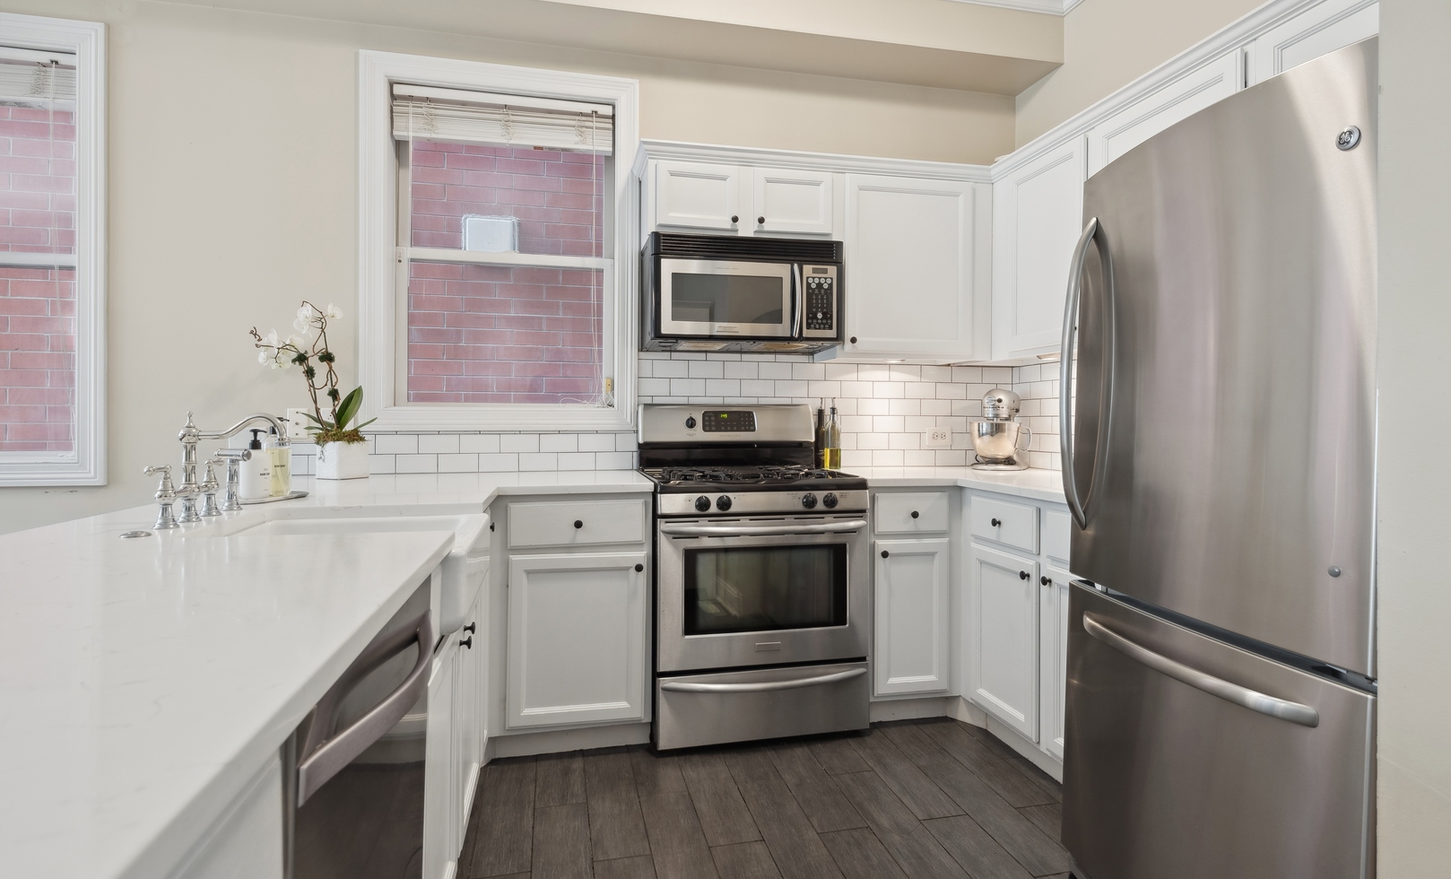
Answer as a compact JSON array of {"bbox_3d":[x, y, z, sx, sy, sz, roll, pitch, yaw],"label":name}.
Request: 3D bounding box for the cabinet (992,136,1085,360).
[{"bbox_3d":[1.329,-0.702,2.957,0.335,0.740,0.570,0,1,-13],"label":"cabinet"}]

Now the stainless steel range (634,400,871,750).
[{"bbox_3d":[0.083,0.453,2.952,0.760,1.184,0.675,0,1,-13],"label":"stainless steel range"}]

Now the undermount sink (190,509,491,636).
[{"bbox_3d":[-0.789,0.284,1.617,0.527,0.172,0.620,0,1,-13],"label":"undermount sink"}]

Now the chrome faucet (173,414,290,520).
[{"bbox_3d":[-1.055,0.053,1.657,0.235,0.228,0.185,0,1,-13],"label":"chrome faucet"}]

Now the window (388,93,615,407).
[{"bbox_3d":[-0.890,-0.774,3.126,0.867,1.277,0.100,0,1,-13],"label":"window"}]

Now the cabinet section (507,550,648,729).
[{"bbox_3d":[-0.548,0.664,2.808,0.452,0.574,0.500,0,1,-13],"label":"cabinet section"}]

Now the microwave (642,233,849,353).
[{"bbox_3d":[0.057,-0.572,3.097,0.760,0.422,0.400,0,1,-13],"label":"microwave"}]

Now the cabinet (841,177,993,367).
[{"bbox_3d":[0.757,-0.705,3.287,0.668,0.728,0.345,0,1,-13],"label":"cabinet"}]

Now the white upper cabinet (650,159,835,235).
[{"bbox_3d":[0.047,-0.918,3.128,0.759,0.287,0.345,0,1,-13],"label":"white upper cabinet"}]

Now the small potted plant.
[{"bbox_3d":[-1.490,-0.178,2.777,0.405,0.648,0.250,0,1,-13],"label":"small potted plant"}]

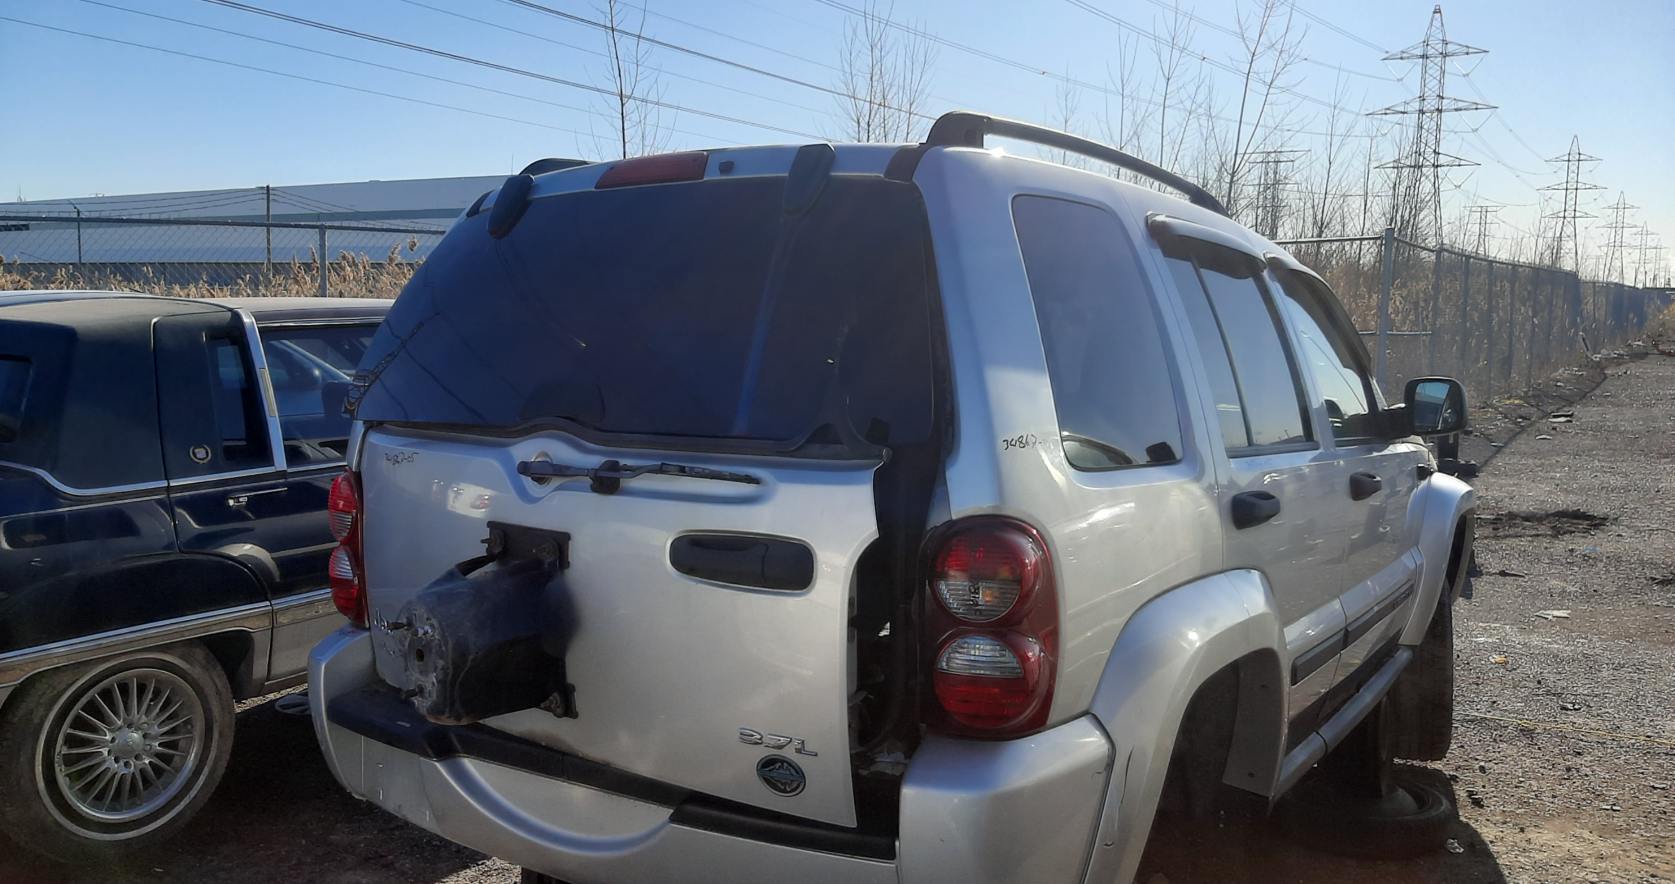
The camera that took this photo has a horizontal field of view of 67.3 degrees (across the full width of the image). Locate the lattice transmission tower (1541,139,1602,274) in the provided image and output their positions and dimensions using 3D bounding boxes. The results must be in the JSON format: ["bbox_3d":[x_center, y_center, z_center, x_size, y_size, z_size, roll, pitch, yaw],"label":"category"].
[{"bbox_3d":[214.200,-65.041,367.321,19.500,47.300,7.500,6,9,35],"label":"lattice transmission tower"}]

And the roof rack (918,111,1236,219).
[{"bbox_3d":[0.623,-0.588,2.723,0.085,0.110,1.580,3,6,33],"label":"roof rack"}]

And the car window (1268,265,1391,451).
[{"bbox_3d":[1.374,-0.232,3.519,0.060,0.480,0.690,-20,-9,34],"label":"car window"}]

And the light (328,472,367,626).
[{"bbox_3d":[-1.000,0.213,2.624,0.185,0.340,0.170,3,3,33],"label":"light"}]

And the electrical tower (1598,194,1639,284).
[{"bbox_3d":[346.797,-86.834,557.339,19.500,46.999,7.500,6,9,35],"label":"electrical tower"}]

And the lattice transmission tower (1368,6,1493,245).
[{"bbox_3d":[95.212,-45.775,202.352,19.700,46.797,7.500,6,9,35],"label":"lattice transmission tower"}]

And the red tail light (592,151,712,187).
[{"bbox_3d":[-0.329,-0.482,2.247,0.255,0.062,0.060,3,3,33],"label":"red tail light"}]

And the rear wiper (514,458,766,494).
[{"bbox_3d":[-0.305,0.052,1.935,0.555,0.055,0.060,3,3,40],"label":"rear wiper"}]

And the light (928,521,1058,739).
[{"bbox_3d":[0.230,0.274,1.827,0.185,0.340,0.170,3,3,33],"label":"light"}]

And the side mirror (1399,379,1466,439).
[{"bbox_3d":[1.812,-0.104,3.800,0.190,0.180,0.120,3,3,33],"label":"side mirror"}]

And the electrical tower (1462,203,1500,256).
[{"bbox_3d":[203.795,-60.209,398.376,12.500,29.947,5.000,6,9,35],"label":"electrical tower"}]

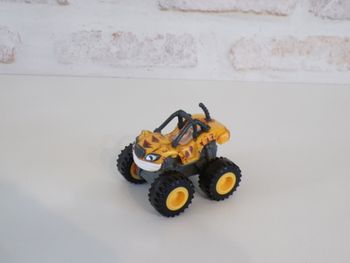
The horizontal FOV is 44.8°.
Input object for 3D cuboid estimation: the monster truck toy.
[{"bbox_3d":[0.004,0.013,0.325,0.077,0.068,0.070,-13,26,-28],"label":"monster truck toy"}]

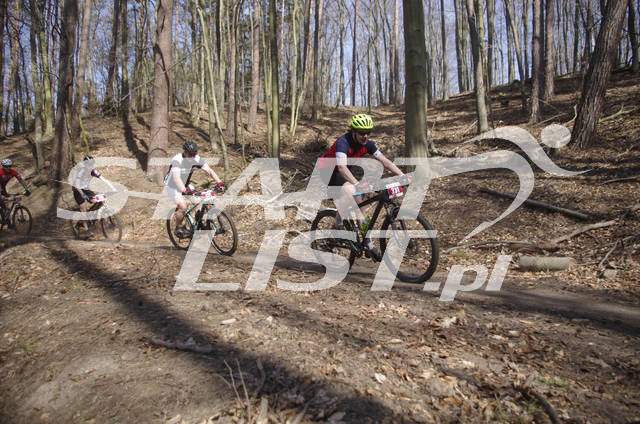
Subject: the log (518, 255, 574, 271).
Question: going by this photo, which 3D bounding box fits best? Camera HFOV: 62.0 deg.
[{"bbox_3d":[2.484,0.568,5.850,0.570,0.165,0.170,0,0,15],"label":"log"}]

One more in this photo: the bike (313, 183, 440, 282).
[{"bbox_3d":[0.478,0.194,5.556,0.720,1.040,1.862,-11,6,-39],"label":"bike"}]

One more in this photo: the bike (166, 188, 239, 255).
[{"bbox_3d":[-1.905,0.155,8.405,1.870,1.040,0.720,1,13,42],"label":"bike"}]

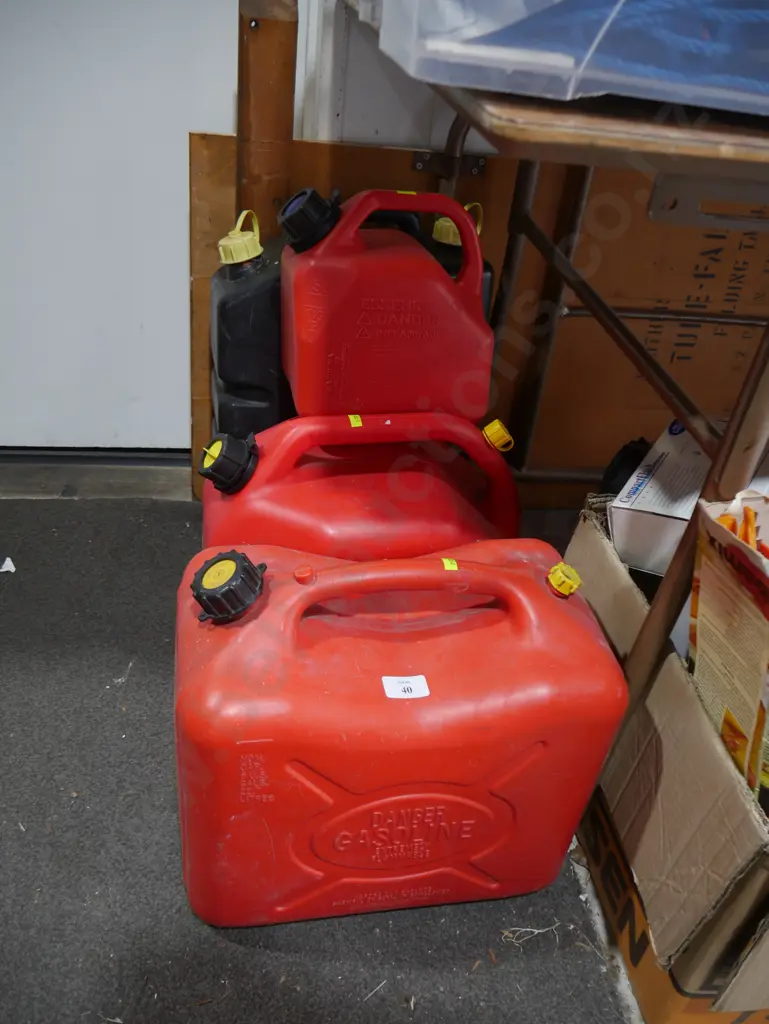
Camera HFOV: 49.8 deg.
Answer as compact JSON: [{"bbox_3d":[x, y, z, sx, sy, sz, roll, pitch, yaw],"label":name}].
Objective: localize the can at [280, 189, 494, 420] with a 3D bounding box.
[{"bbox_3d":[-0.003,-0.287,1.138,0.279,0.286,0.175,-1,25,-12],"label":"can"}]

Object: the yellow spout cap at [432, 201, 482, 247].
[{"bbox_3d":[0.122,-0.477,1.360,0.073,0.065,0.067,13,32,1],"label":"yellow spout cap"}]

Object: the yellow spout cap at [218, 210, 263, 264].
[{"bbox_3d":[-0.224,-0.423,1.270,0.070,0.066,0.067,-16,35,-5],"label":"yellow spout cap"}]

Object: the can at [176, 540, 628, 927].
[{"bbox_3d":[-0.004,0.205,0.854,0.393,0.355,0.220,0,33,-11],"label":"can"}]

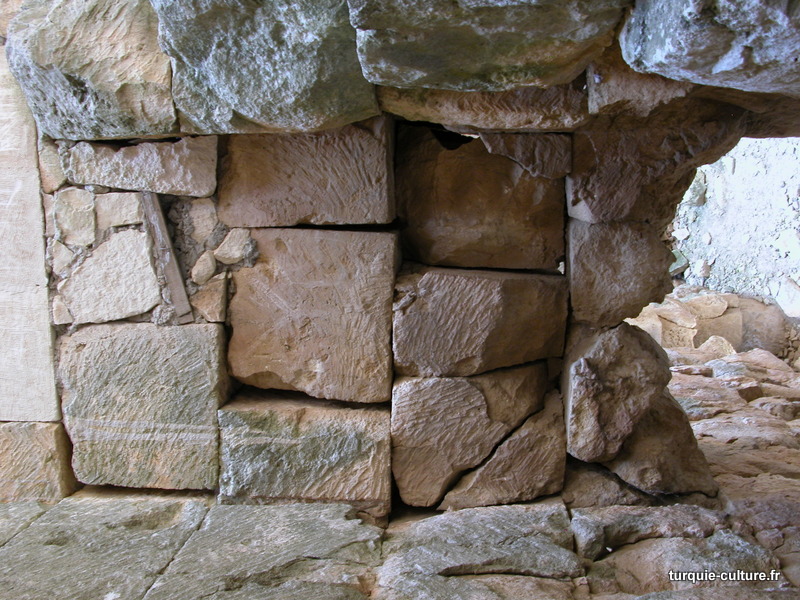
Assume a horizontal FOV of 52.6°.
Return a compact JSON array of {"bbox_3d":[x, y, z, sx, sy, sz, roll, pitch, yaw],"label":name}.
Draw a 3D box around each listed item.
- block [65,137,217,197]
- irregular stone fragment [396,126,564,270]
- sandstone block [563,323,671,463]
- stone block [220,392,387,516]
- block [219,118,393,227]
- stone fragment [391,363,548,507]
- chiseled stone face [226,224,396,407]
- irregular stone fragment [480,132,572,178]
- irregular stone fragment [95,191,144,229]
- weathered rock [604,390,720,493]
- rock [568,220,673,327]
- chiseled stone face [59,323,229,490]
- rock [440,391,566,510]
[{"bbox_3d":[-0.719,-0.374,2.350,0.220,0.421,0.166,-90,0,-88],"label":"block"},{"bbox_3d":[0.280,-0.347,2.910,0.380,0.584,0.491,-90,0,-90],"label":"irregular stone fragment"},{"bbox_3d":[0.711,0.305,2.765,0.330,0.350,0.455,-90,0,-90],"label":"sandstone block"},{"bbox_3d":[-0.310,0.508,2.780,0.400,0.558,0.398,-90,0,-90],"label":"stone block"},{"bbox_3d":[-0.278,-0.384,2.530,0.300,0.512,0.324,-90,0,-88],"label":"block"},{"bbox_3d":[0.204,0.390,2.520,0.280,0.465,0.424,-90,0,-88],"label":"stone fragment"},{"bbox_3d":[-0.257,0.039,2.540,0.320,0.494,0.512,-90,0,-88],"label":"chiseled stone face"},{"bbox_3d":[0.420,-0.478,2.750,0.180,0.299,0.149,-90,0,-90],"label":"irregular stone fragment"},{"bbox_3d":[-0.790,-0.250,2.320,0.100,0.135,0.107,-90,0,-88],"label":"irregular stone fragment"},{"bbox_3d":[0.876,0.486,2.845,0.330,0.385,0.348,-90,0,-90],"label":"weathered rock"},{"bbox_3d":[0.732,-0.088,2.815,0.350,0.343,0.353,-90,0,-90],"label":"rock"},{"bbox_3d":[-0.844,0.348,2.780,0.400,0.522,0.542,-90,0,-90],"label":"chiseled stone face"},{"bbox_3d":[0.305,0.438,2.505,0.250,0.371,0.353,-90,0,-88],"label":"rock"}]

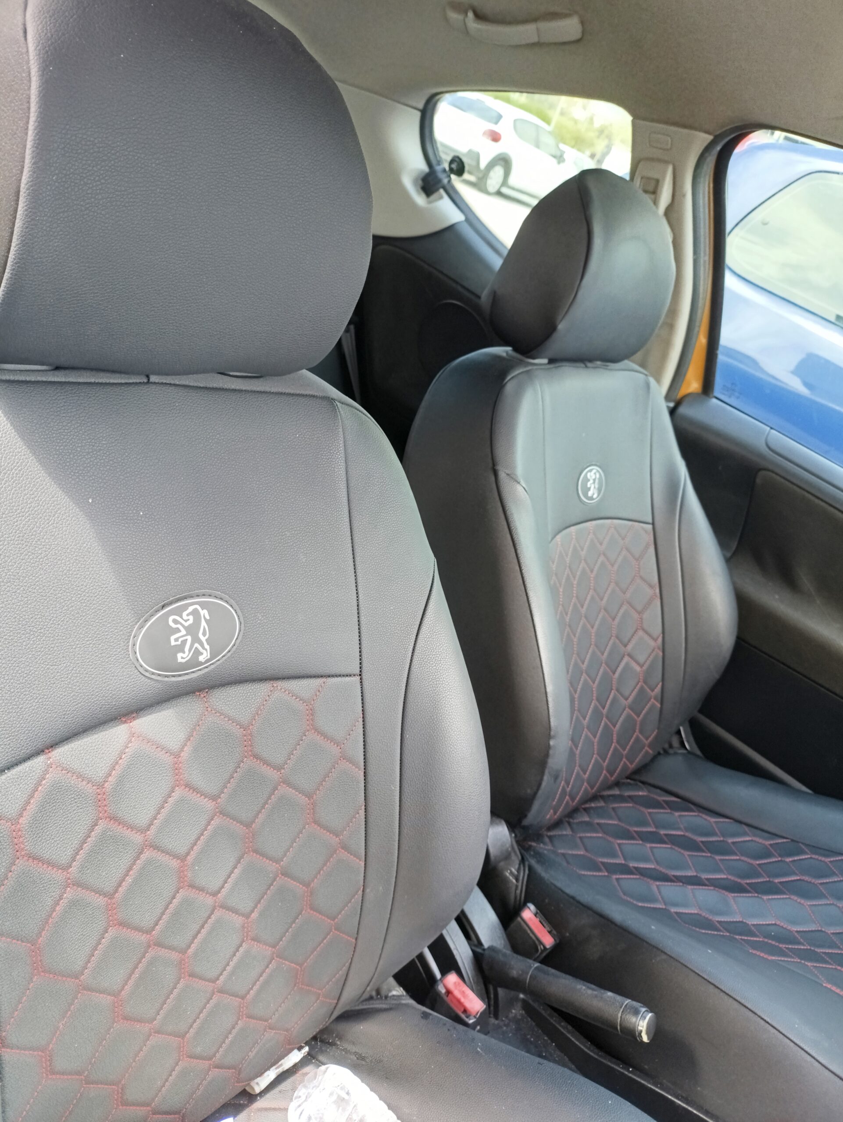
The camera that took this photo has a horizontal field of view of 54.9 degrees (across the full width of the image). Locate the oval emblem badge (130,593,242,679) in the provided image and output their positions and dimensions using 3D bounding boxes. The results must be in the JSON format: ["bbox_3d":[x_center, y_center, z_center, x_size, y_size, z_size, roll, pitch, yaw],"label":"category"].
[{"bbox_3d":[-0.152,0.050,0.539,0.006,0.056,0.093,-2,9,36],"label":"oval emblem badge"}]

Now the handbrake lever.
[{"bbox_3d":[0.143,0.453,0.861,0.213,0.039,0.034,6,14,35],"label":"handbrake lever"}]

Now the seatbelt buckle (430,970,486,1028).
[{"bbox_3d":[0.028,0.465,0.837,0.052,0.064,0.029,43,32,21],"label":"seatbelt buckle"}]

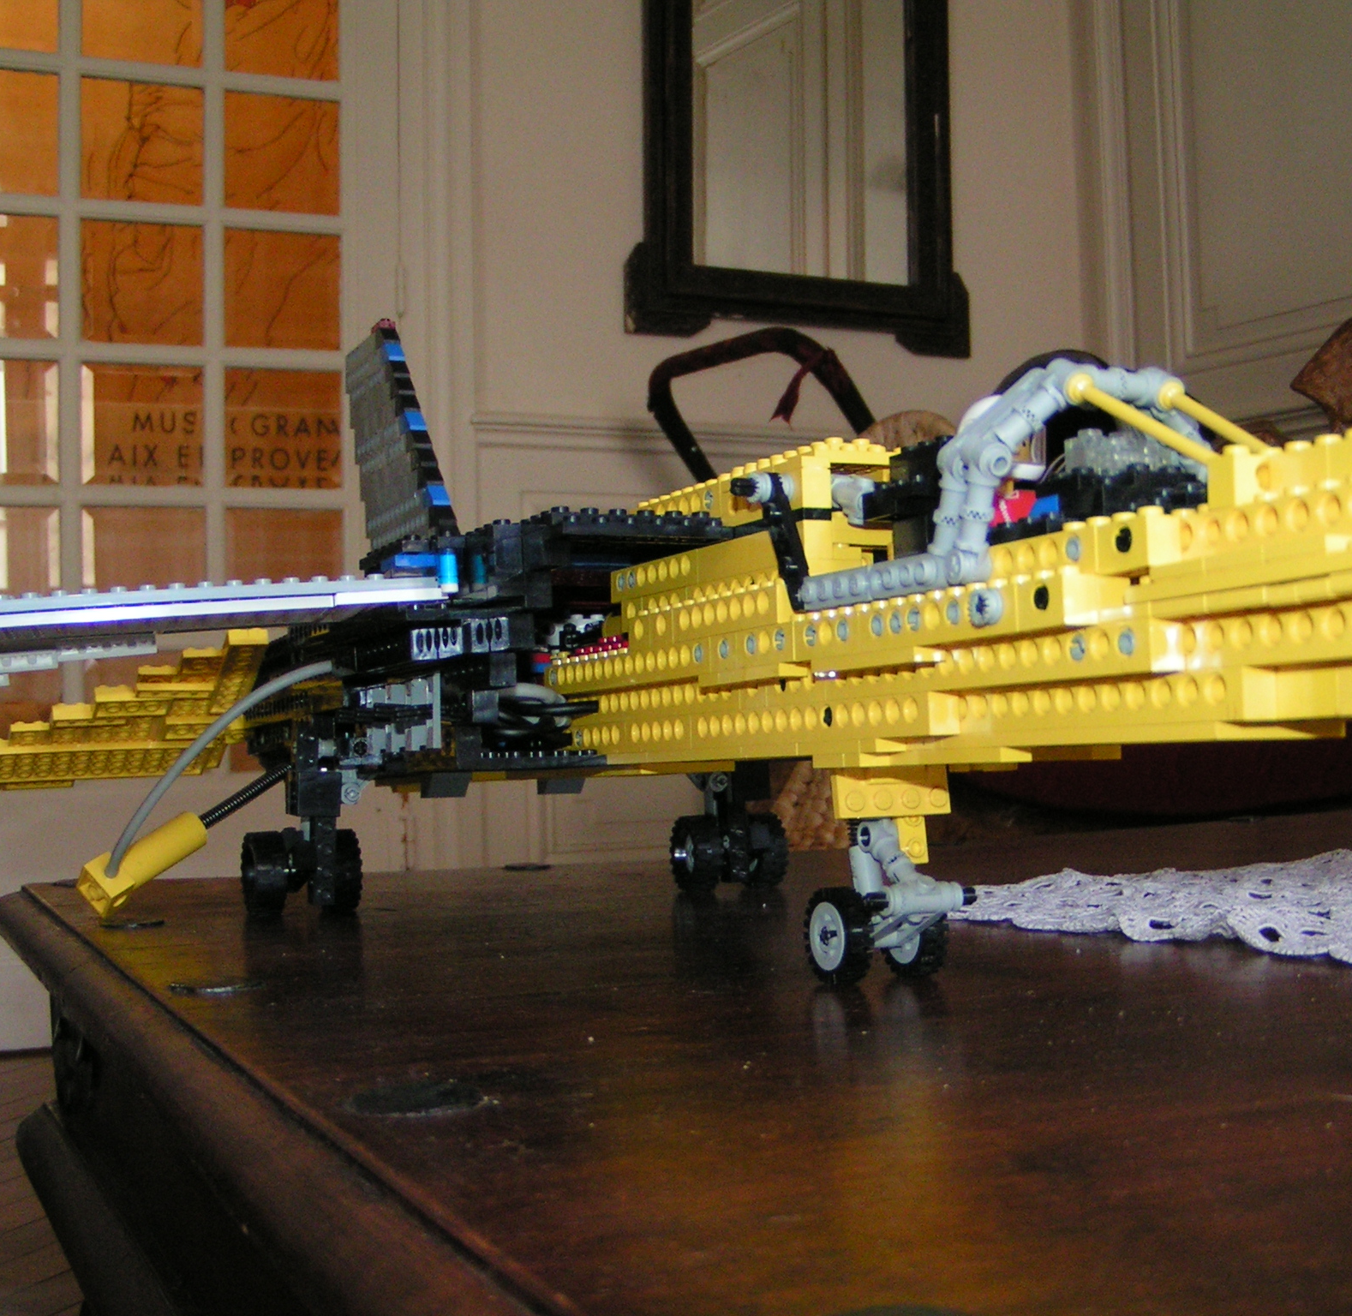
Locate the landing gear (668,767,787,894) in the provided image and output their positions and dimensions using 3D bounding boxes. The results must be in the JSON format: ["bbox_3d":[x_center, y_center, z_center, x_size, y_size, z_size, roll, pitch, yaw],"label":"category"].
[{"bbox_3d":[0.021,0.066,0.770,0.039,0.053,0.032,0,-3,-24],"label":"landing gear"}]

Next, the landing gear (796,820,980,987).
[{"bbox_3d":[0.055,0.060,0.486,0.032,0.043,0.038,0,-3,-24],"label":"landing gear"}]

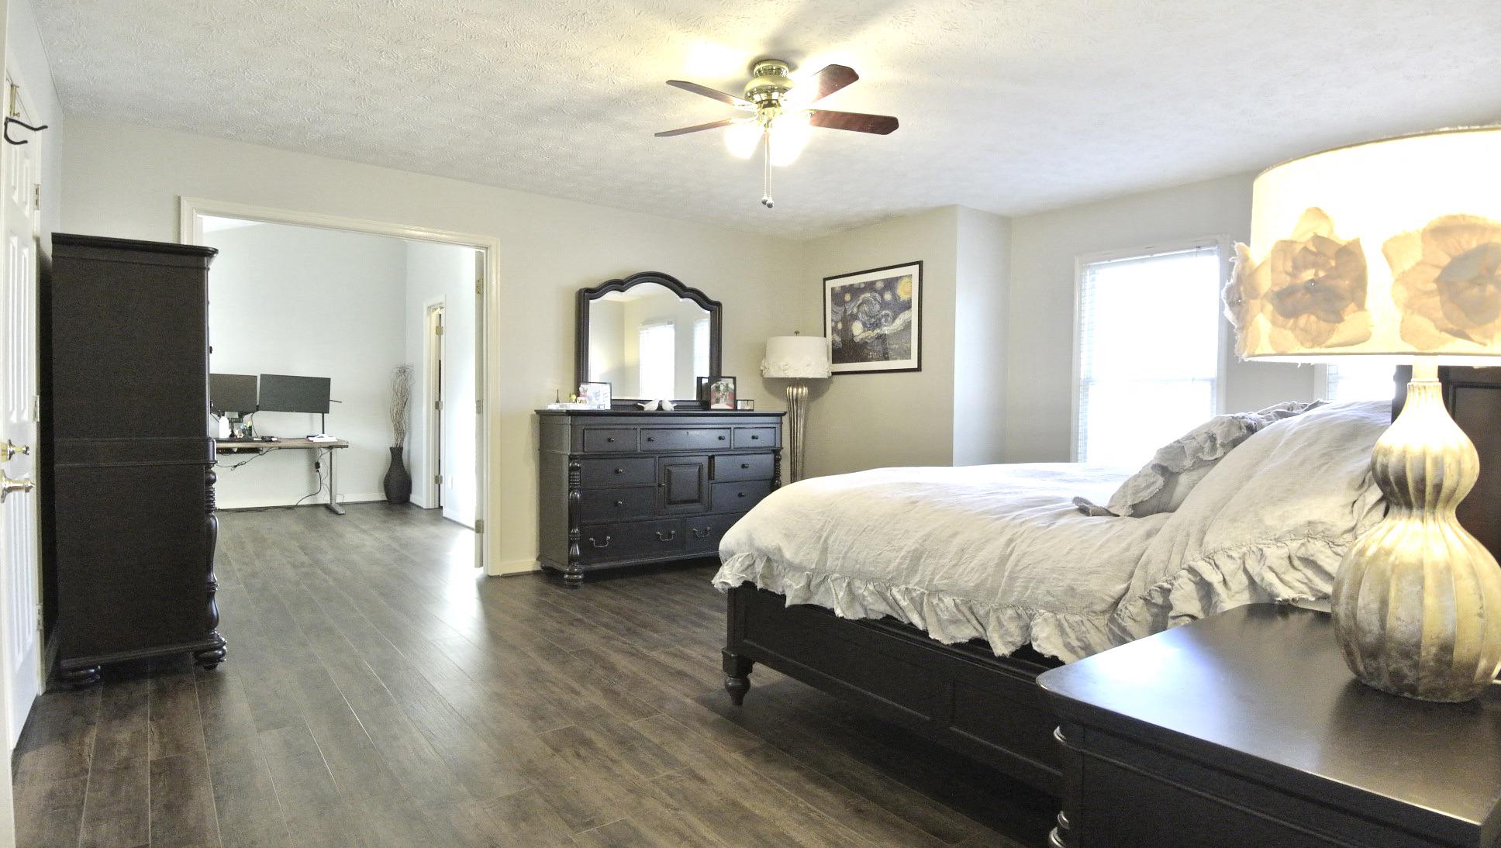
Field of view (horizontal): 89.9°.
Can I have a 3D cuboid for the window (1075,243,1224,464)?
[{"bbox_3d":[2.443,-0.285,4.665,0.100,1.600,0.920,-1,2,-37],"label":"window"}]

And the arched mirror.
[{"bbox_3d":[-0.690,-0.587,5.335,1.160,0.980,0.070,-1,2,-37],"label":"arched mirror"}]

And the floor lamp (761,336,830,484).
[{"bbox_3d":[0.343,0.123,5.815,0.500,1.650,0.500,0,1,0],"label":"floor lamp"}]

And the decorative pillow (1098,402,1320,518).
[{"bbox_3d":[1.346,0.108,2.158,0.600,0.160,0.450,-1,-43,-37],"label":"decorative pillow"}]

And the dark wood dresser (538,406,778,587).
[{"bbox_3d":[-0.564,0.435,5.178,1.700,1.040,0.540,-1,2,-37],"label":"dark wood dresser"}]

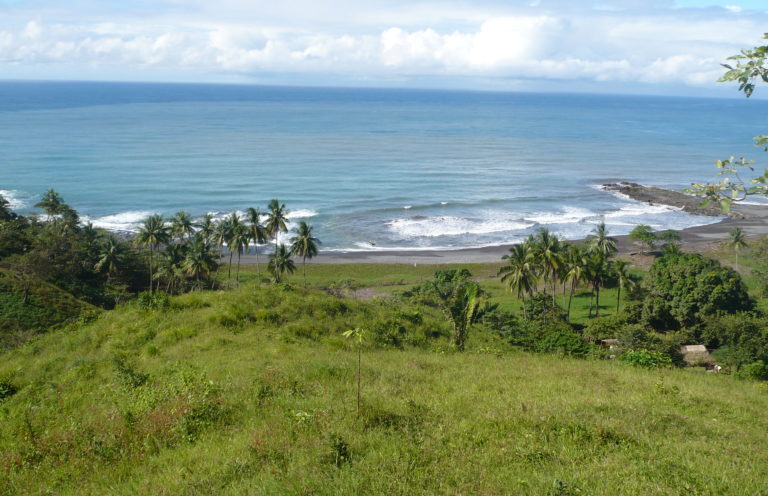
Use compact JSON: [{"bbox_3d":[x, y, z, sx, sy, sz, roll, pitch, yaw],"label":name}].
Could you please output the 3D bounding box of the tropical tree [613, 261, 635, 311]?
[{"bbox_3d":[49.925,7.964,161.865,4.620,11.820,4.620,1,12,0],"label":"tropical tree"}]

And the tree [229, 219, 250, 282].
[{"bbox_3d":[-32.977,1.093,176.596,5.280,15.800,5.280,1,12,0],"label":"tree"}]

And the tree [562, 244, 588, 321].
[{"bbox_3d":[38.320,7.064,154.978,5.440,15.840,5.440,1,12,0],"label":"tree"}]

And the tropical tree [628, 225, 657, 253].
[{"bbox_3d":[74.747,-2.586,224.529,8.130,8.540,8.130,1,12,0],"label":"tropical tree"}]

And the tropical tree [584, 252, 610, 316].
[{"bbox_3d":[38.150,6.410,137.070,4.630,12.190,4.400,1,12,0],"label":"tropical tree"}]

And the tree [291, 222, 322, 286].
[{"bbox_3d":[-17.809,1.656,176.165,6.870,15.540,6.870,1,12,0],"label":"tree"}]

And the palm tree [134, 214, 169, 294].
[{"bbox_3d":[-43.130,1.650,143.000,6.330,15.830,6.010,1,12,0],"label":"palm tree"}]

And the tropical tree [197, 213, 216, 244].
[{"bbox_3d":[-35.780,-0.040,155.750,4.050,14.330,3.850,1,12,0],"label":"tropical tree"}]

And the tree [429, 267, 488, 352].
[{"bbox_3d":[5.507,4.725,57.402,4.180,5.990,3.970,1,12,0],"label":"tree"}]

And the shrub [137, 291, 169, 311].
[{"bbox_3d":[-12.810,2.900,43.180,1.770,1.140,1.680,1,12,0],"label":"shrub"}]

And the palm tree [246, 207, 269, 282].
[{"bbox_3d":[-25.320,-0.420,154.850,4.430,15.870,4.210,1,12,0],"label":"palm tree"}]

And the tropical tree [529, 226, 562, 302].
[{"bbox_3d":[29.620,3.940,139.190,5.800,15.830,5.510,1,12,0],"label":"tropical tree"}]

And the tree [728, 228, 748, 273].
[{"bbox_3d":[92.967,0.297,203.635,5.280,12.050,5.280,1,12,0],"label":"tree"}]

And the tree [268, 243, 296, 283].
[{"bbox_3d":[-20.520,3.050,156.800,5.680,8.490,5.400,1,12,0],"label":"tree"}]

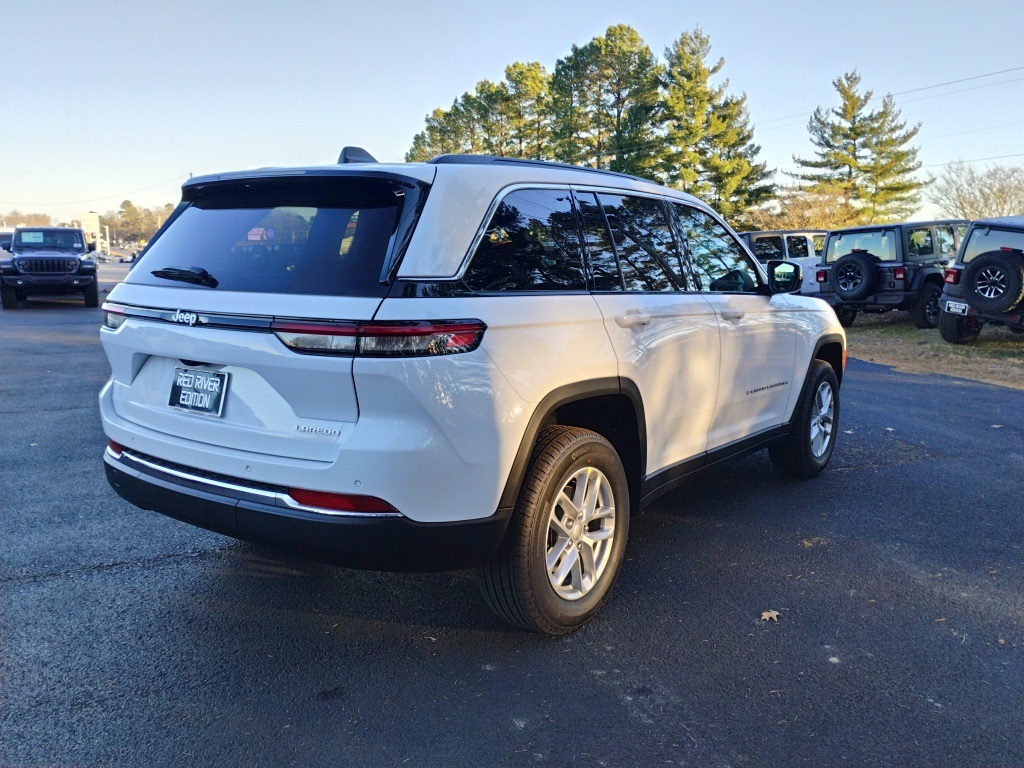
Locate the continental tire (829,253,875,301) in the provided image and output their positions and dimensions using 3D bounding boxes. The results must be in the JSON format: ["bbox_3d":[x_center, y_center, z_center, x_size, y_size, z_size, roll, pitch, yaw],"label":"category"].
[{"bbox_3d":[5.779,-1.813,14.100,0.250,0.800,0.800,-6,10,-37],"label":"continental tire"}]

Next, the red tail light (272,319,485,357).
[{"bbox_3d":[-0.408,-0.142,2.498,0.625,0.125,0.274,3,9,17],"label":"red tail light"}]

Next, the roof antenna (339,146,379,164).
[{"bbox_3d":[-0.596,-0.895,3.277,0.065,0.075,0.175,7,10,36],"label":"roof antenna"}]

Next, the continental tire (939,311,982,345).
[{"bbox_3d":[6.920,-1.037,12.730,0.830,0.830,0.280,-6,11,-38],"label":"continental tire"}]

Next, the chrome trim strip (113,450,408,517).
[{"bbox_3d":[-1.060,0.306,2.842,1.700,0.085,0.210,7,10,36],"label":"chrome trim strip"}]

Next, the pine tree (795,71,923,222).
[{"bbox_3d":[14.859,-8.818,36.114,5.299,9.301,4.769,3,9,22],"label":"pine tree"}]

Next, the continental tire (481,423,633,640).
[{"bbox_3d":[0.171,0.547,3.184,0.262,0.770,0.775,6,10,37],"label":"continental tire"}]

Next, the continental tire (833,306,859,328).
[{"bbox_3d":[6.190,-1.496,15.628,0.810,0.810,0.250,-6,11,-35],"label":"continental tire"}]

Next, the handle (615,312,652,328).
[{"bbox_3d":[0.479,-0.248,3.283,0.060,0.050,0.260,6,10,37],"label":"handle"}]

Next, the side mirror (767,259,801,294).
[{"bbox_3d":[1.490,-0.588,4.540,0.200,0.180,0.130,6,10,37],"label":"side mirror"}]

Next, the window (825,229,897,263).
[{"bbox_3d":[6.103,-2.392,14.442,0.070,0.520,1.280,5,4,-36],"label":"window"}]

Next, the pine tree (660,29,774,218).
[{"bbox_3d":[9.424,-10.501,38.909,5.130,11.806,4.617,2,8,13],"label":"pine tree"}]

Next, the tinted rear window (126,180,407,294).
[{"bbox_3d":[-0.906,-0.526,2.916,1.380,0.430,0.110,7,-25,36],"label":"tinted rear window"}]

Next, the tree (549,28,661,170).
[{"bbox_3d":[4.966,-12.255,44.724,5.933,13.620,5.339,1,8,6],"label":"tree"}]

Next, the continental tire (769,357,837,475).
[{"bbox_3d":[1.927,0.216,5.473,0.270,0.775,0.775,7,10,36],"label":"continental tire"}]

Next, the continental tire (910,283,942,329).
[{"bbox_3d":[7.039,-1.332,14.050,0.800,0.790,0.250,-6,10,-37],"label":"continental tire"}]

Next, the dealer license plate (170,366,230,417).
[{"bbox_3d":[-1.062,0.023,2.794,0.310,0.155,0.020,7,-2,36],"label":"dealer license plate"}]

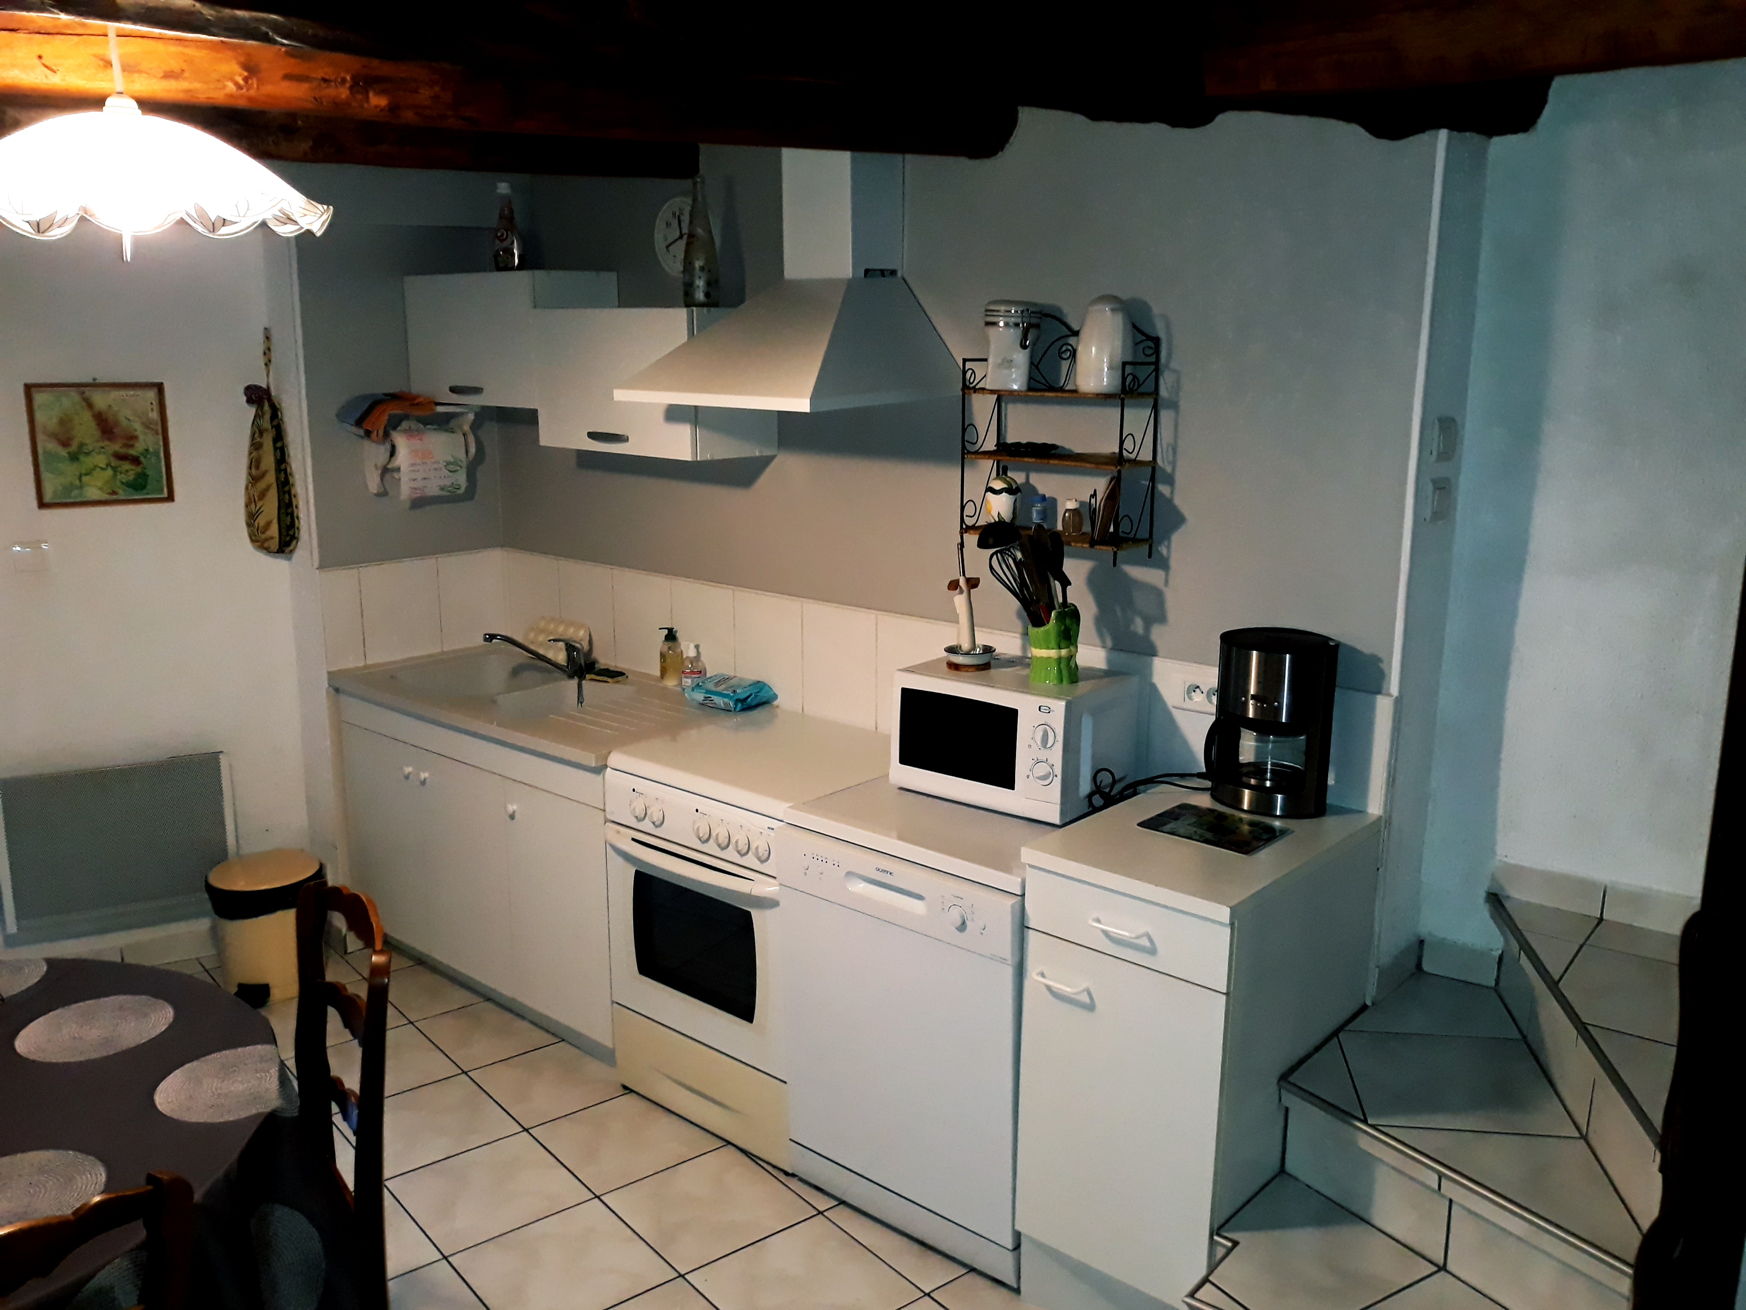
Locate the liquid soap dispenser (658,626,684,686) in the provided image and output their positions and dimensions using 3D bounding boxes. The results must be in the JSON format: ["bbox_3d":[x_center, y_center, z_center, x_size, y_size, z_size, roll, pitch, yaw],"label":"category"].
[{"bbox_3d":[-0.570,0.001,3.836,0.065,0.157,0.060,0,12,0],"label":"liquid soap dispenser"}]

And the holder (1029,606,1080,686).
[{"bbox_3d":[0.384,-0.029,2.848,0.105,0.158,0.105,0,12,0],"label":"holder"}]

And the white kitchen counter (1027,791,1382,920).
[{"bbox_3d":[0.605,0.331,2.449,0.391,0.029,0.614,11,16,40],"label":"white kitchen counter"}]

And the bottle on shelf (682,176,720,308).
[{"bbox_3d":[-0.406,-0.975,3.224,0.086,0.301,0.086,1,12,0],"label":"bottle on shelf"}]

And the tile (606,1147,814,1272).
[{"bbox_3d":[-0.349,1.168,2.885,0.333,0.010,0.333,-9,15,-39],"label":"tile"}]

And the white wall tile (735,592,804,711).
[{"bbox_3d":[-0.275,-0.013,3.585,0.253,0.291,0.010,11,16,40],"label":"white wall tile"}]

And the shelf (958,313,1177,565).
[{"bbox_3d":[0.390,-0.453,2.884,0.400,0.525,0.142,11,15,39],"label":"shelf"}]

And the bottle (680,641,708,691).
[{"bbox_3d":[-0.485,0.034,3.706,0.074,0.143,0.054,5,13,19],"label":"bottle"}]

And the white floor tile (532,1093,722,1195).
[{"bbox_3d":[-0.565,1.112,3.135,0.333,0.010,0.333,-9,15,-39],"label":"white floor tile"}]

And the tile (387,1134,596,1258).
[{"bbox_3d":[-0.822,1.151,2.922,0.333,0.010,0.333,-9,15,-39],"label":"tile"}]

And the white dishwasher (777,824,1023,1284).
[{"bbox_3d":[0.236,0.741,2.926,0.591,0.833,0.595,11,15,39],"label":"white dishwasher"}]

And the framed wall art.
[{"bbox_3d":[-2.042,-0.556,3.608,0.318,0.320,0.019,-6,14,-28],"label":"framed wall art"}]

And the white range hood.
[{"bbox_3d":[-0.187,-0.863,3.056,0.604,0.603,0.512,11,15,39],"label":"white range hood"}]

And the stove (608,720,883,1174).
[{"bbox_3d":[-0.208,0.635,3.224,0.574,0.846,0.622,11,16,40],"label":"stove"}]

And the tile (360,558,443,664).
[{"bbox_3d":[-1.414,-0.134,4.088,0.010,0.291,0.253,11,16,40],"label":"tile"}]

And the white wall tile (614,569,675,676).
[{"bbox_3d":[-0.659,-0.087,3.912,0.253,0.291,0.010,11,16,40],"label":"white wall tile"}]

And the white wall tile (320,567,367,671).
[{"bbox_3d":[-1.547,-0.107,3.972,0.010,0.298,0.126,11,15,39],"label":"white wall tile"}]

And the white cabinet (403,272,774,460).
[{"bbox_3d":[-0.808,-0.809,3.737,1.213,0.467,0.305,11,15,39],"label":"white cabinet"}]

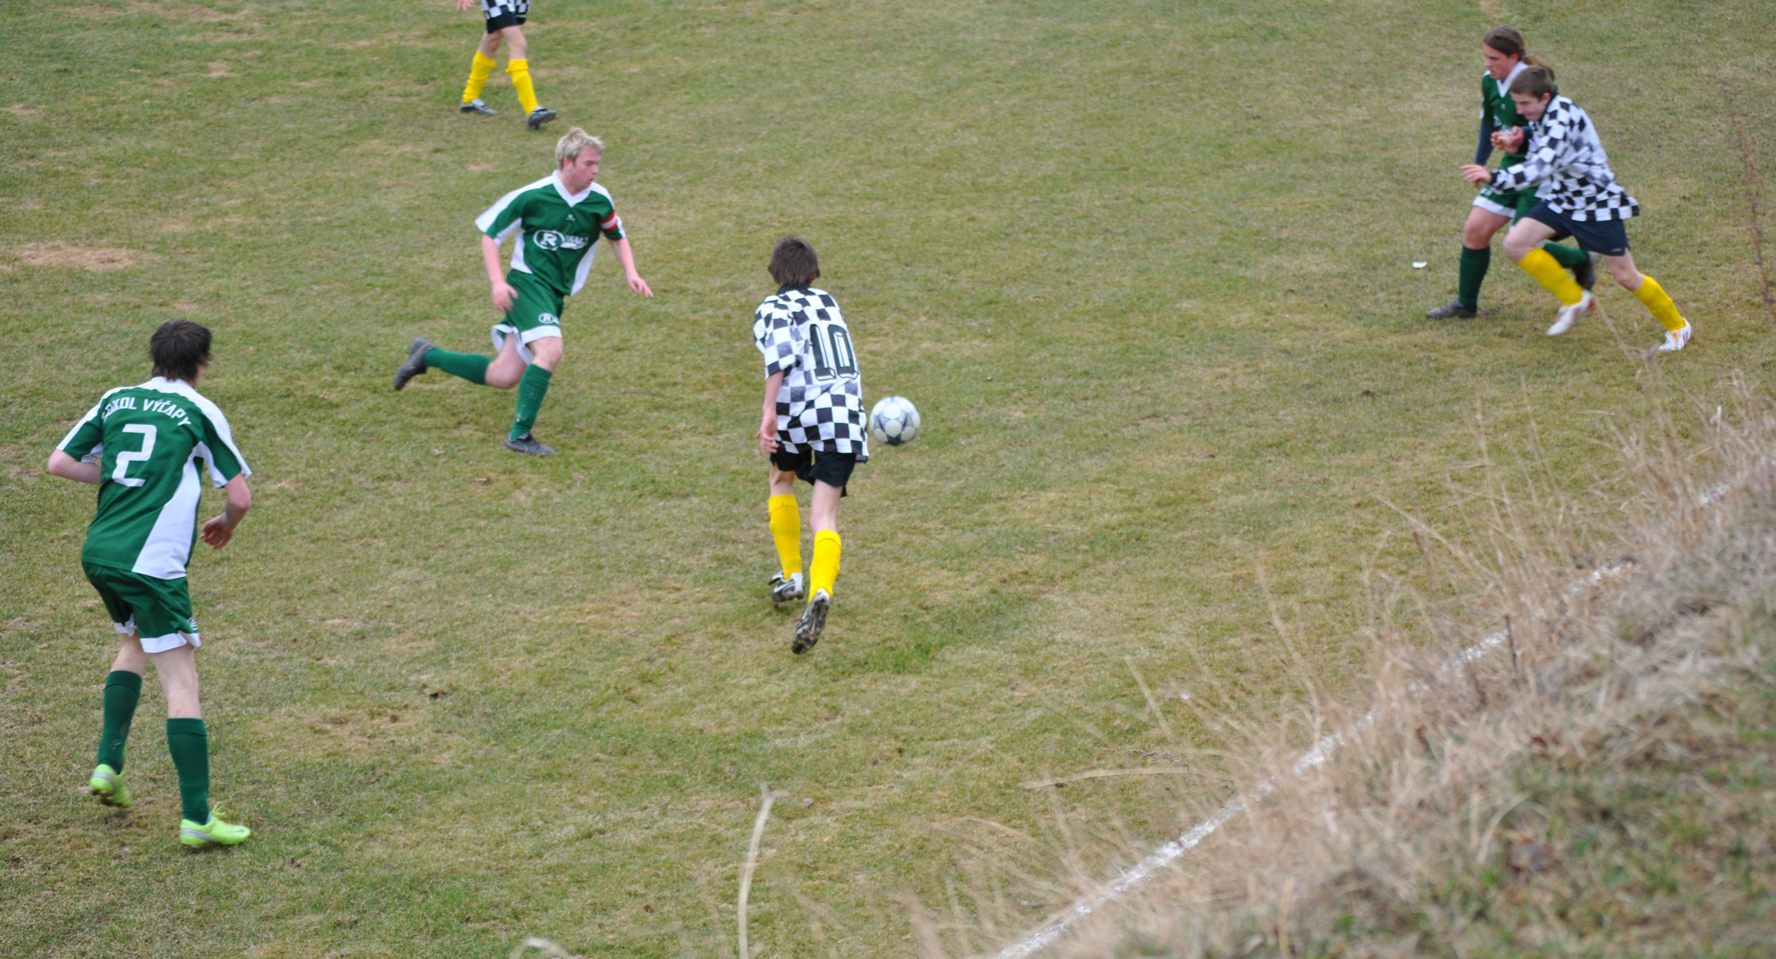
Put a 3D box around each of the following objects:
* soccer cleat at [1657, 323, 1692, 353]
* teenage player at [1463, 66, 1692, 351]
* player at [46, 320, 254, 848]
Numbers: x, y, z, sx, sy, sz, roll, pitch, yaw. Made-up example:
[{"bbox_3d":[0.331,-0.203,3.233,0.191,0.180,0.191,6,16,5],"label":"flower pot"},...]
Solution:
[{"bbox_3d":[3.889,-0.695,24.150,0.095,0.115,0.260,11,28,41],"label":"soccer cleat"},{"bbox_3d":[3.384,-1.307,23.967,1.100,1.420,0.580,-6,14,-26],"label":"teenage player"},{"bbox_3d":[-2.406,0.302,15.951,0.620,1.720,0.600,10,16,37],"label":"player"}]

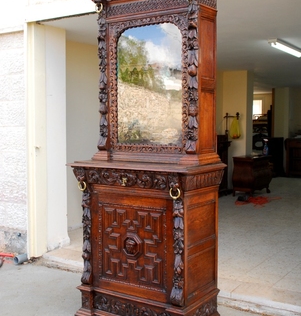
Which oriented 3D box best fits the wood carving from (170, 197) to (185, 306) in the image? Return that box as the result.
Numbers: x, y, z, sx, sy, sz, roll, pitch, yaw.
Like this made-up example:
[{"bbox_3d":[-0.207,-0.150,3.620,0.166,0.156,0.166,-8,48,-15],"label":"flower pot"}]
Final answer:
[{"bbox_3d":[0.162,0.562,2.818,0.076,0.658,0.057,2,4,33],"label":"wood carving"}]

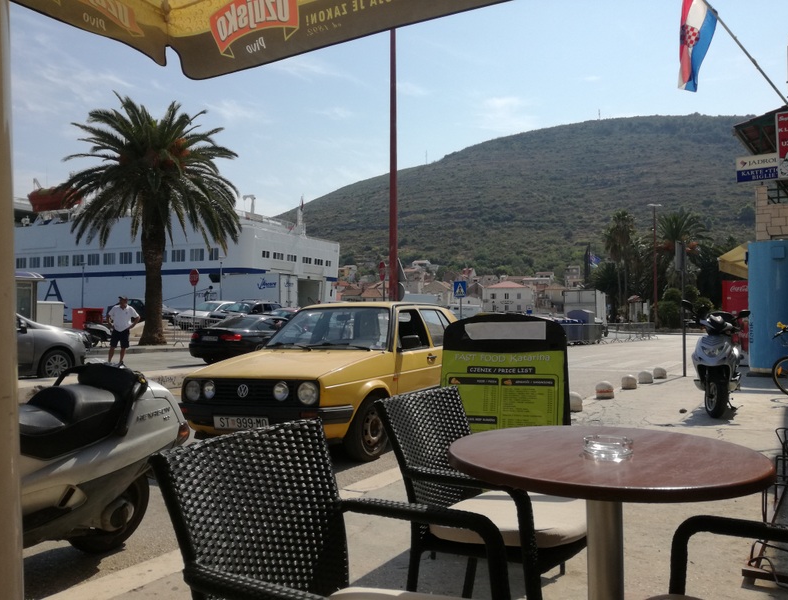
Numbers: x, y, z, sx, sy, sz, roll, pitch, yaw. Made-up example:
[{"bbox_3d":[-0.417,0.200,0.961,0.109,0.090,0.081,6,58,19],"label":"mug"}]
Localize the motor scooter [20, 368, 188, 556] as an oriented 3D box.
[{"bbox_3d":[-1.812,0.663,2.732,0.740,1.240,1.980,-1,-2,31],"label":"motor scooter"}]

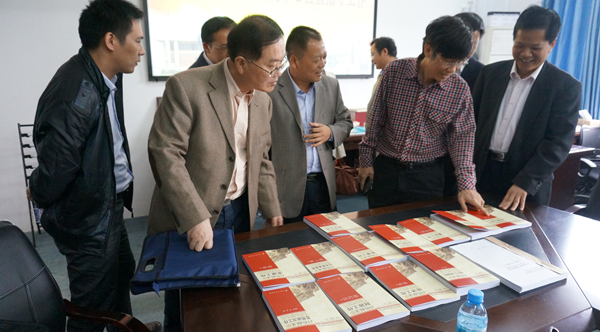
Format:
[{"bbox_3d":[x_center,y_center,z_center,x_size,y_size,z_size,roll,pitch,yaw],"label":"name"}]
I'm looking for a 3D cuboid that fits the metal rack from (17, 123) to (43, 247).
[{"bbox_3d":[-1.912,0.102,3.308,0.560,1.020,0.360,-5,14,-24],"label":"metal rack"}]

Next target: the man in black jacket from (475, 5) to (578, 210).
[{"bbox_3d":[1.114,0.074,2.134,0.550,1.670,0.500,8,14,29],"label":"man in black jacket"}]

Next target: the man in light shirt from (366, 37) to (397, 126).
[{"bbox_3d":[0.682,-0.153,3.120,0.340,1.670,0.480,-3,13,-17],"label":"man in light shirt"}]

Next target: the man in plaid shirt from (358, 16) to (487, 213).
[{"bbox_3d":[0.604,0.111,2.052,0.560,1.620,0.520,3,13,12],"label":"man in plaid shirt"}]

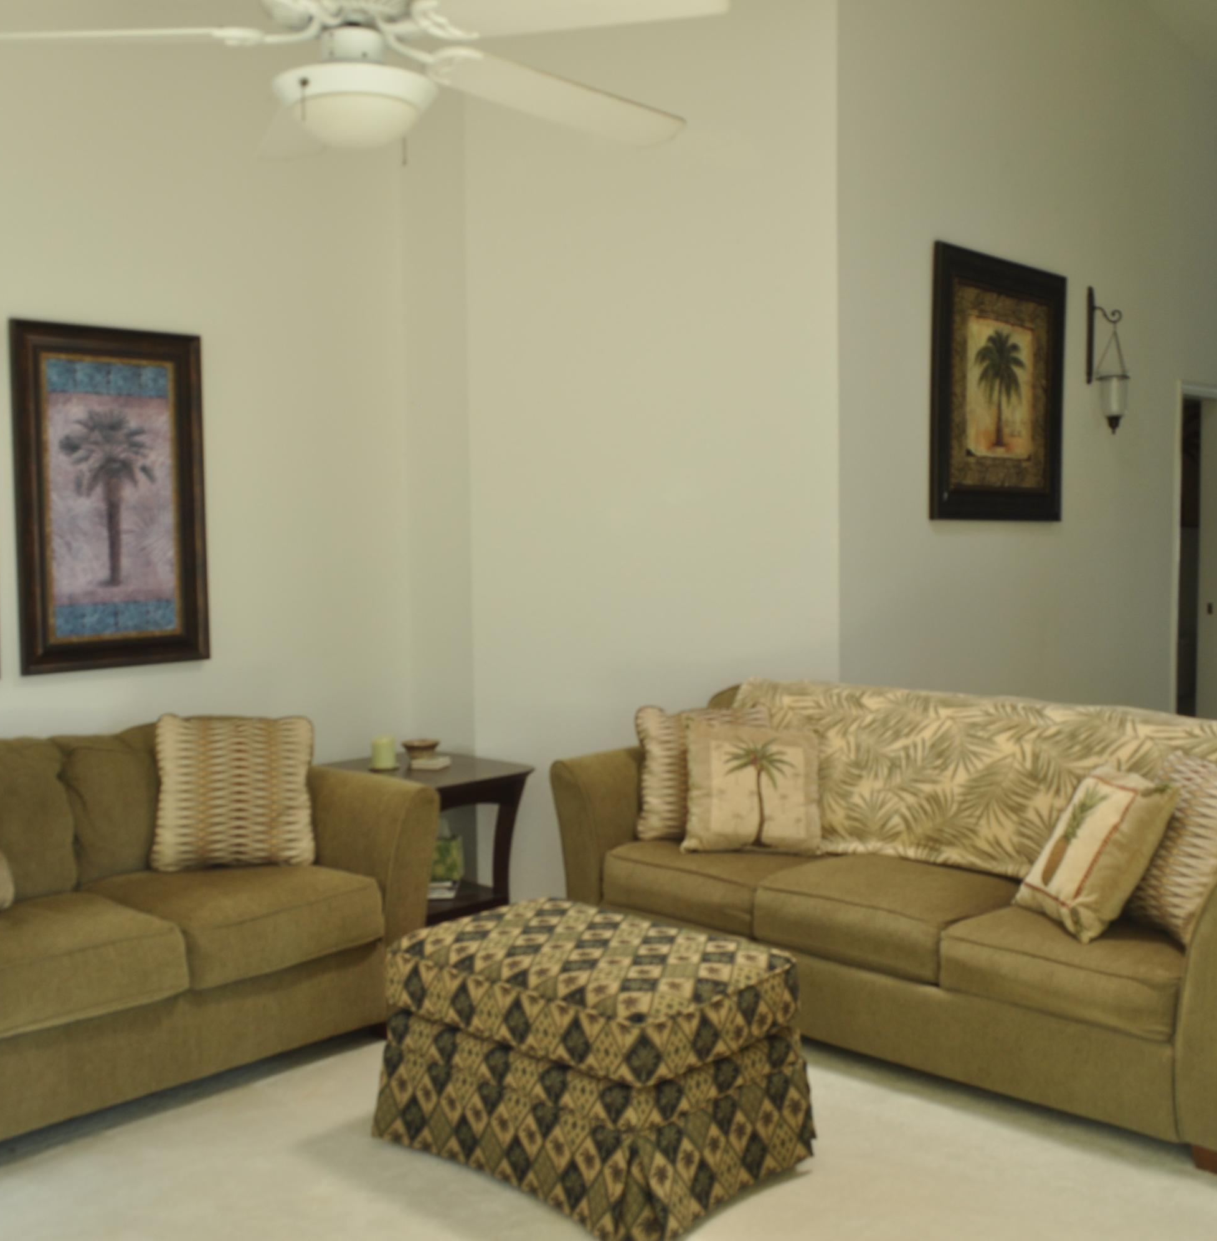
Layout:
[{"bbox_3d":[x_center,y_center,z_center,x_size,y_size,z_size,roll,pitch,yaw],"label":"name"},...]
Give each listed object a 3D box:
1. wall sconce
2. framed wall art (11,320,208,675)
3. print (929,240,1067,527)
[{"bbox_3d":[2.107,-1.098,5.910,0.202,0.624,0.138,3,5,45],"label":"wall sconce"},{"bbox_3d":[-1.490,-0.366,4.226,0.039,1.013,0.579,3,5,45],"label":"framed wall art"},{"bbox_3d":[1.534,-0.889,5.457,0.039,1.000,0.943,3,5,45],"label":"print"}]

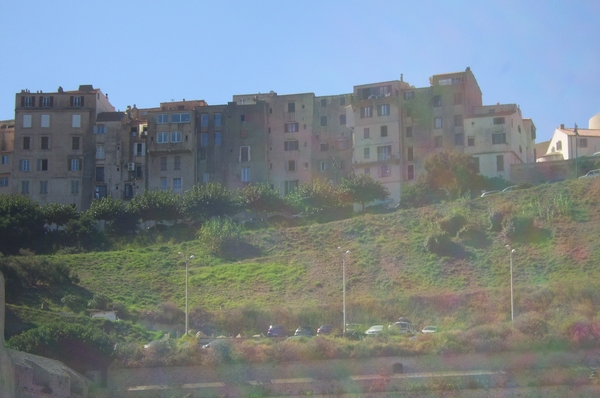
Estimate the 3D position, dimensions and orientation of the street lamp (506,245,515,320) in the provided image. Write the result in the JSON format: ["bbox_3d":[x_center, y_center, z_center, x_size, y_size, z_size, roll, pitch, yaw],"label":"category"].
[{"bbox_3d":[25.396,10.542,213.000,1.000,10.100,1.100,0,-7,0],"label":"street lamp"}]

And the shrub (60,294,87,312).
[{"bbox_3d":[-28.056,13.006,219.000,3.100,2.400,2.800,0,-7,0],"label":"shrub"}]

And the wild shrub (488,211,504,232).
[{"bbox_3d":[26.785,3.067,241.000,2.200,2.900,2.100,0,-7,0],"label":"wild shrub"}]

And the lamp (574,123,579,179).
[{"bbox_3d":[39.567,-6.797,253.000,0.550,8.300,0.550,0,-7,0],"label":"lamp"}]

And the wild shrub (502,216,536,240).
[{"bbox_3d":[29.661,3.869,240.000,4.200,3.400,3.800,0,-7,0],"label":"wild shrub"}]

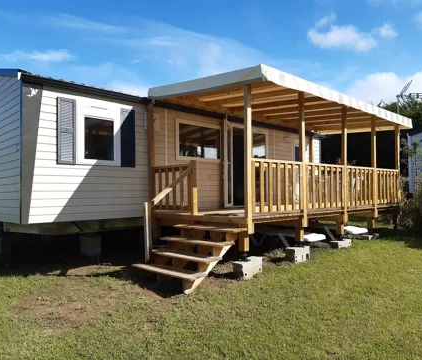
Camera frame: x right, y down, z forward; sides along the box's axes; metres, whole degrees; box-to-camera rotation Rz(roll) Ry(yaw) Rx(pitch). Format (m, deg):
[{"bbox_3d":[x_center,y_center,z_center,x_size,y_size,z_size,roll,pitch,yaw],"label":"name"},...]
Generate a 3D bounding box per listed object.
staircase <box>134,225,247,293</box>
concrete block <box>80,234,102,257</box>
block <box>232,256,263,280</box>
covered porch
[{"bbox_3d":[-0.317,1.097,5.381,1.109,0.730,1.346,1,-2,-43],"label":"staircase"},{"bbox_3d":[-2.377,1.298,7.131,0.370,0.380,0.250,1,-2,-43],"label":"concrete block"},{"bbox_3d":[0.543,1.284,5.293,0.200,0.217,0.500,-2,-2,37],"label":"block"},{"bbox_3d":[1.960,-0.243,8.163,6.142,3.089,2.869,1,-2,-43],"label":"covered porch"}]

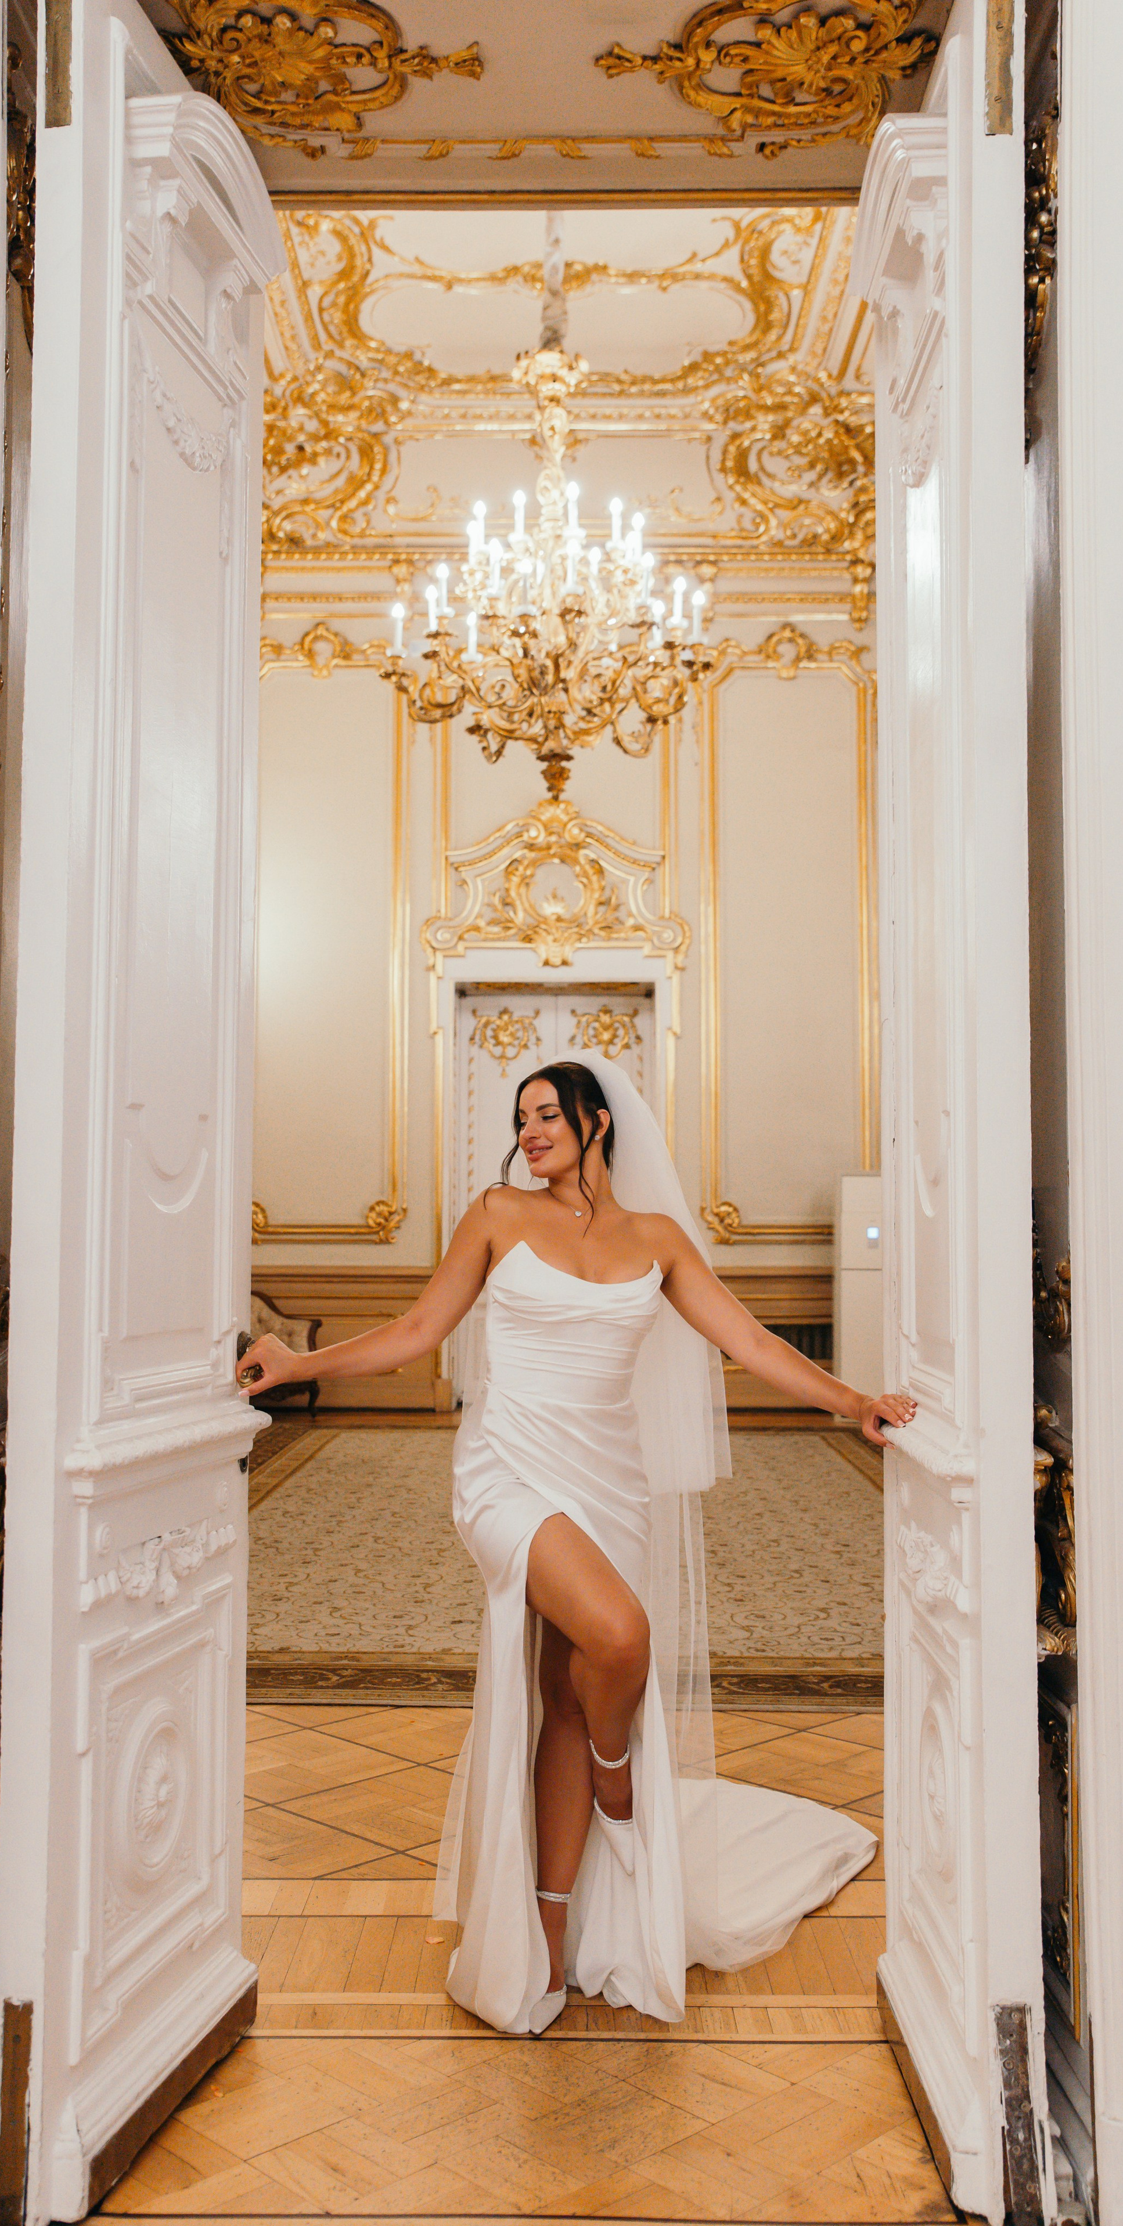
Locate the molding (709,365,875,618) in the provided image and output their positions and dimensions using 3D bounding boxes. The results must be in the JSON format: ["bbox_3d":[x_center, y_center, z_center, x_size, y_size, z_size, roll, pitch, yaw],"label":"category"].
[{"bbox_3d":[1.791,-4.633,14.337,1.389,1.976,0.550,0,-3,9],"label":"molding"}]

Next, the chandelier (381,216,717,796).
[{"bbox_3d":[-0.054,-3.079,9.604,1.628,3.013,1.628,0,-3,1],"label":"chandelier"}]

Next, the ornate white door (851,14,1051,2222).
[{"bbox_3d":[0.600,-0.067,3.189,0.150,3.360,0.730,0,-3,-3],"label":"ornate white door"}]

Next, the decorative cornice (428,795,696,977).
[{"bbox_3d":[-0.044,-1.734,14.582,2.035,1.347,0.250,0,-3,1],"label":"decorative cornice"}]

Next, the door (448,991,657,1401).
[{"bbox_3d":[-0.045,0.665,14.638,1.542,3.274,0.140,0,-3,1],"label":"door"}]

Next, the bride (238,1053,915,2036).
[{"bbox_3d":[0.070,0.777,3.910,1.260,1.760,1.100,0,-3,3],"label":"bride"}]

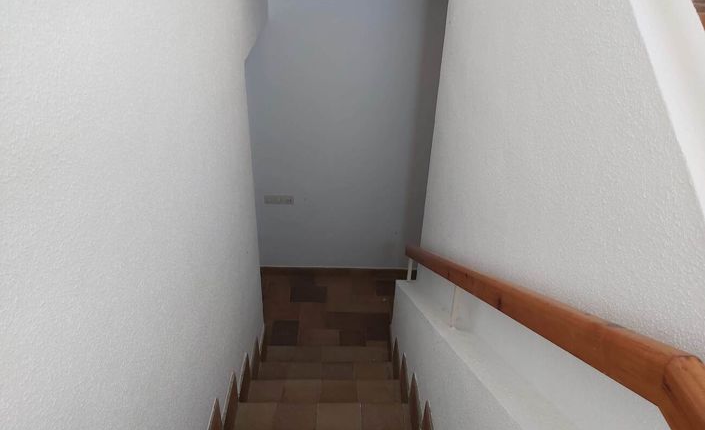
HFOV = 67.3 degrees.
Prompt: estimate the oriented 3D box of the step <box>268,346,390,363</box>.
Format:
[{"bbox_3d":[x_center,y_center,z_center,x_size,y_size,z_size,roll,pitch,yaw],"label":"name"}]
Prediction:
[{"bbox_3d":[-0.167,1.059,3.533,0.821,0.185,0.302,1,32,-2],"label":"step"}]

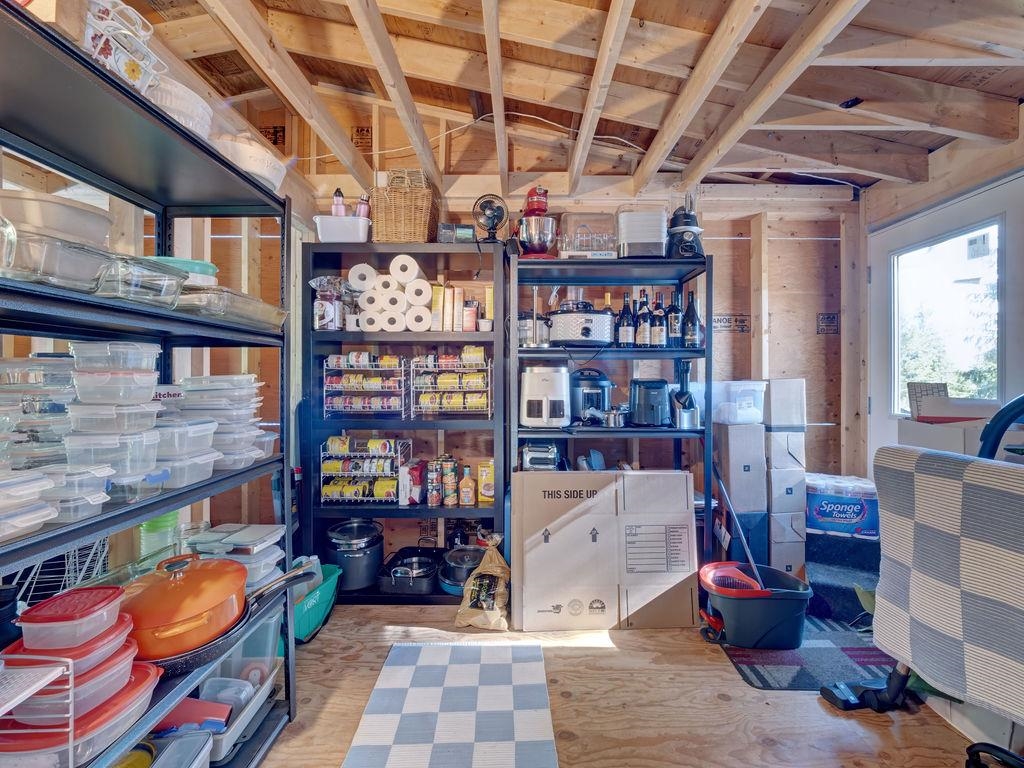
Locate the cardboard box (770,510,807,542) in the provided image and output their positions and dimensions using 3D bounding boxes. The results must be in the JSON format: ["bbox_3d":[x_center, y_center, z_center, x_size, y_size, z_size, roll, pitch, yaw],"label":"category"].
[{"bbox_3d":[1.448,0.750,2.310,0.180,0.150,0.300,0,0,0],"label":"cardboard box"}]

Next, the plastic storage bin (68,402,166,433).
[{"bbox_3d":[-0.820,0.067,0.860,0.115,0.060,0.108,0,1,0],"label":"plastic storage bin"}]

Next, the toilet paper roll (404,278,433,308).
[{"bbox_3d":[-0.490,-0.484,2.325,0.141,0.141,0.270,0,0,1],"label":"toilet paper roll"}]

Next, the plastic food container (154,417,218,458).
[{"bbox_3d":[-0.863,0.141,1.047,0.140,0.076,0.175,0,0,-8],"label":"plastic food container"}]

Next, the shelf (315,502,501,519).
[{"bbox_3d":[-0.543,0.650,2.295,0.950,0.050,0.390,0,1,0],"label":"shelf"}]

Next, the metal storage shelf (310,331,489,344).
[{"bbox_3d":[-0.548,-0.245,2.295,0.950,0.048,0.390,0,1,0],"label":"metal storage shelf"}]

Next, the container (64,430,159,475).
[{"bbox_3d":[-0.867,0.150,0.906,0.132,0.084,0.093,0,0,-1],"label":"container"}]

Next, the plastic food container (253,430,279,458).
[{"bbox_3d":[-0.860,0.206,1.400,0.115,0.073,0.115,0,0,1],"label":"plastic food container"}]

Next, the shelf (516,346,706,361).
[{"bbox_3d":[0.507,-0.158,2.305,0.970,0.050,0.390,0,1,0],"label":"shelf"}]

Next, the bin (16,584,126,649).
[{"bbox_3d":[-0.931,0.496,0.882,0.153,0.068,0.152,0,0,-8],"label":"bin"}]

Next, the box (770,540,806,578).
[{"bbox_3d":[1.518,1.009,2.400,0.191,0.290,0.270,0,0,1],"label":"box"}]

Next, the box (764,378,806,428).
[{"bbox_3d":[1.382,0.098,2.210,0.176,0.245,0.280,0,1,0],"label":"box"}]

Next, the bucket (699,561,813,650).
[{"bbox_3d":[1.090,0.998,1.907,0.430,0.262,0.275,0,1,13],"label":"bucket"}]

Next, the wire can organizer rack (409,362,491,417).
[{"bbox_3d":[-0.311,0.030,2.265,0.410,0.305,0.310,0,1,0],"label":"wire can organizer rack"}]

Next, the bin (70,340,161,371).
[{"bbox_3d":[-0.893,-0.060,0.941,0.123,0.063,0.102,0,0,0],"label":"bin"}]

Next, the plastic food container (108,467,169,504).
[{"bbox_3d":[-0.865,0.221,0.900,0.155,0.057,0.108,0,0,0],"label":"plastic food container"}]

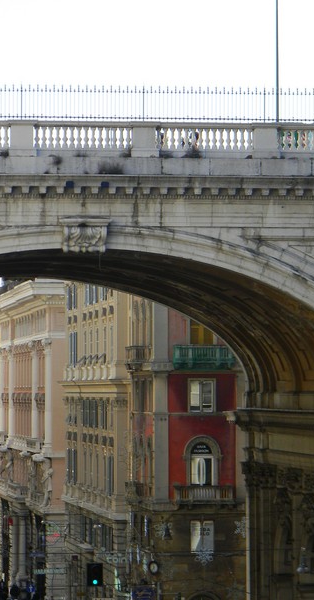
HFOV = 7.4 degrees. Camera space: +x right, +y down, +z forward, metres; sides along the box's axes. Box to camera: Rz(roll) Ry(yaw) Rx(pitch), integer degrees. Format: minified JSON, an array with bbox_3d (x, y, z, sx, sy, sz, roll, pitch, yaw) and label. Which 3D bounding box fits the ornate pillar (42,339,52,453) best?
[{"bbox_3d":[-8.652,7.438,190.000,0.800,8.800,0.800,0,-2,-9],"label":"ornate pillar"}]

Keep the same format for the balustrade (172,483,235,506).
[{"bbox_3d":[2.787,11.203,139.506,3.550,1.150,1.050,0,-2,-9],"label":"balustrade"}]

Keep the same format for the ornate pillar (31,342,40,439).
[{"bbox_3d":[-9.939,7.485,198.500,0.780,8.000,0.780,0,-2,-9],"label":"ornate pillar"}]

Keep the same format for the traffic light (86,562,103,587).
[{"bbox_3d":[-2.712,12.139,107.000,0.700,1.000,0.400,0,-2,-9],"label":"traffic light"}]

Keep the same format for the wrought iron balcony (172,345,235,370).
[{"bbox_3d":[2.730,3.298,139.506,3.550,1.500,1.100,0,-2,-9],"label":"wrought iron balcony"}]

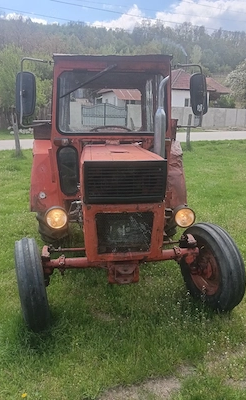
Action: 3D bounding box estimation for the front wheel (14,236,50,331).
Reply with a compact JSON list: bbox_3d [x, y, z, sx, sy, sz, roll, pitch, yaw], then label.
[{"bbox_3d":[-0.731,0.672,2.489,0.178,0.756,0.756,-8,15,-24],"label":"front wheel"}]

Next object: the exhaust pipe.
[{"bbox_3d":[0.339,-0.688,2.760,0.142,0.792,0.112,-1,13,-5],"label":"exhaust pipe"}]

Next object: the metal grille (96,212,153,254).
[{"bbox_3d":[0.015,0.257,2.395,0.447,0.325,0.035,-1,13,-5],"label":"metal grille"}]

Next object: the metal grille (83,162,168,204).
[{"bbox_3d":[0.017,-0.130,2.294,0.609,0.310,0.061,-1,13,-5],"label":"metal grille"}]

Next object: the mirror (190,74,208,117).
[{"bbox_3d":[0.843,-1.164,3.451,0.223,0.452,0.061,-6,14,-24],"label":"mirror"}]

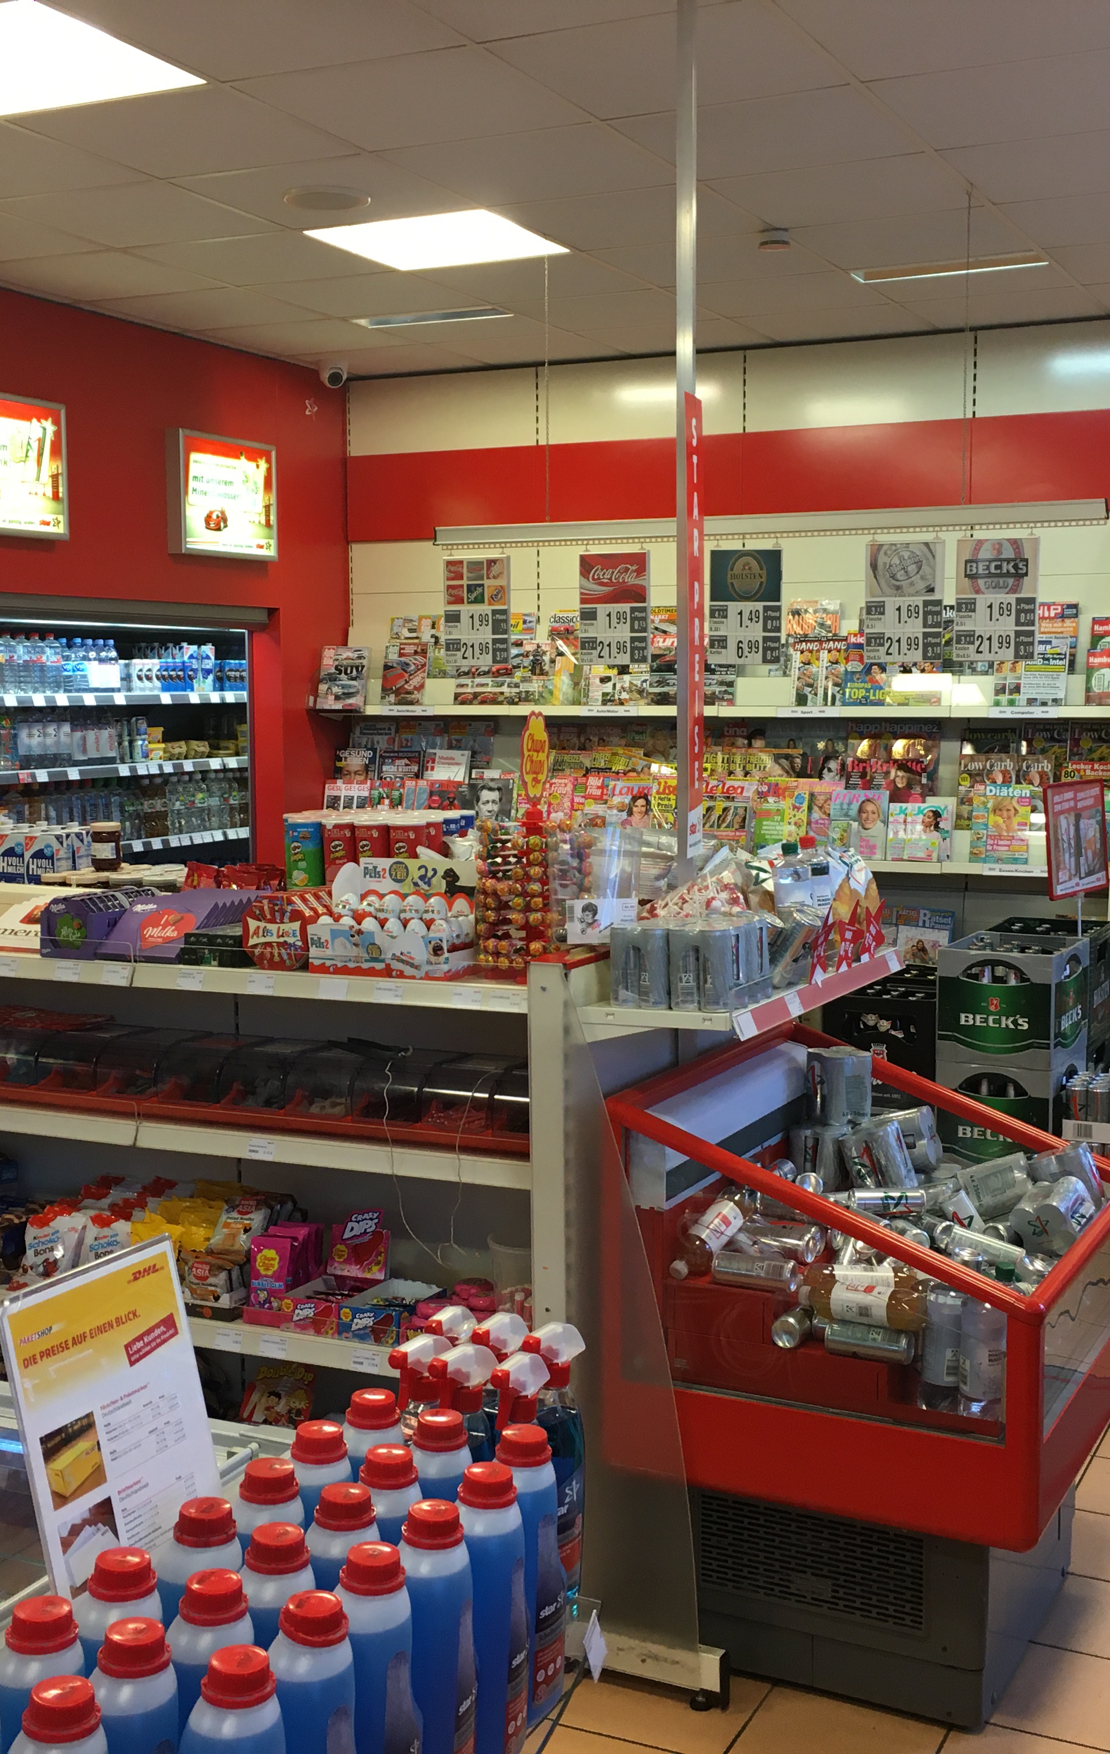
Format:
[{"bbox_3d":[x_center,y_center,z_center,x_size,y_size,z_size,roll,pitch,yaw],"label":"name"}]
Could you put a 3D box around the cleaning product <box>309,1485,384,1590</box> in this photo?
[{"bbox_3d":[-0.186,0.668,1.723,0.083,0.254,0.096,2,6,26],"label":"cleaning product"}]

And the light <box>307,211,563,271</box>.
[{"bbox_3d":[-0.340,-1.902,5.830,0.600,0.050,0.600,3,6,25],"label":"light"}]

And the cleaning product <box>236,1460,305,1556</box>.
[{"bbox_3d":[-0.261,0.663,1.779,0.083,0.254,0.096,2,6,26],"label":"cleaning product"}]

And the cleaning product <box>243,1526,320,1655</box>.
[{"bbox_3d":[-0.223,0.660,1.613,0.070,0.251,0.086,3,7,26],"label":"cleaning product"}]

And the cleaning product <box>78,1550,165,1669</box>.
[{"bbox_3d":[-0.340,0.666,1.552,0.068,0.255,0.083,2,6,26],"label":"cleaning product"}]

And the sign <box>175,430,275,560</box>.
[{"bbox_3d":[-1.267,-1.448,7.508,0.075,0.456,0.607,2,6,26],"label":"sign"}]

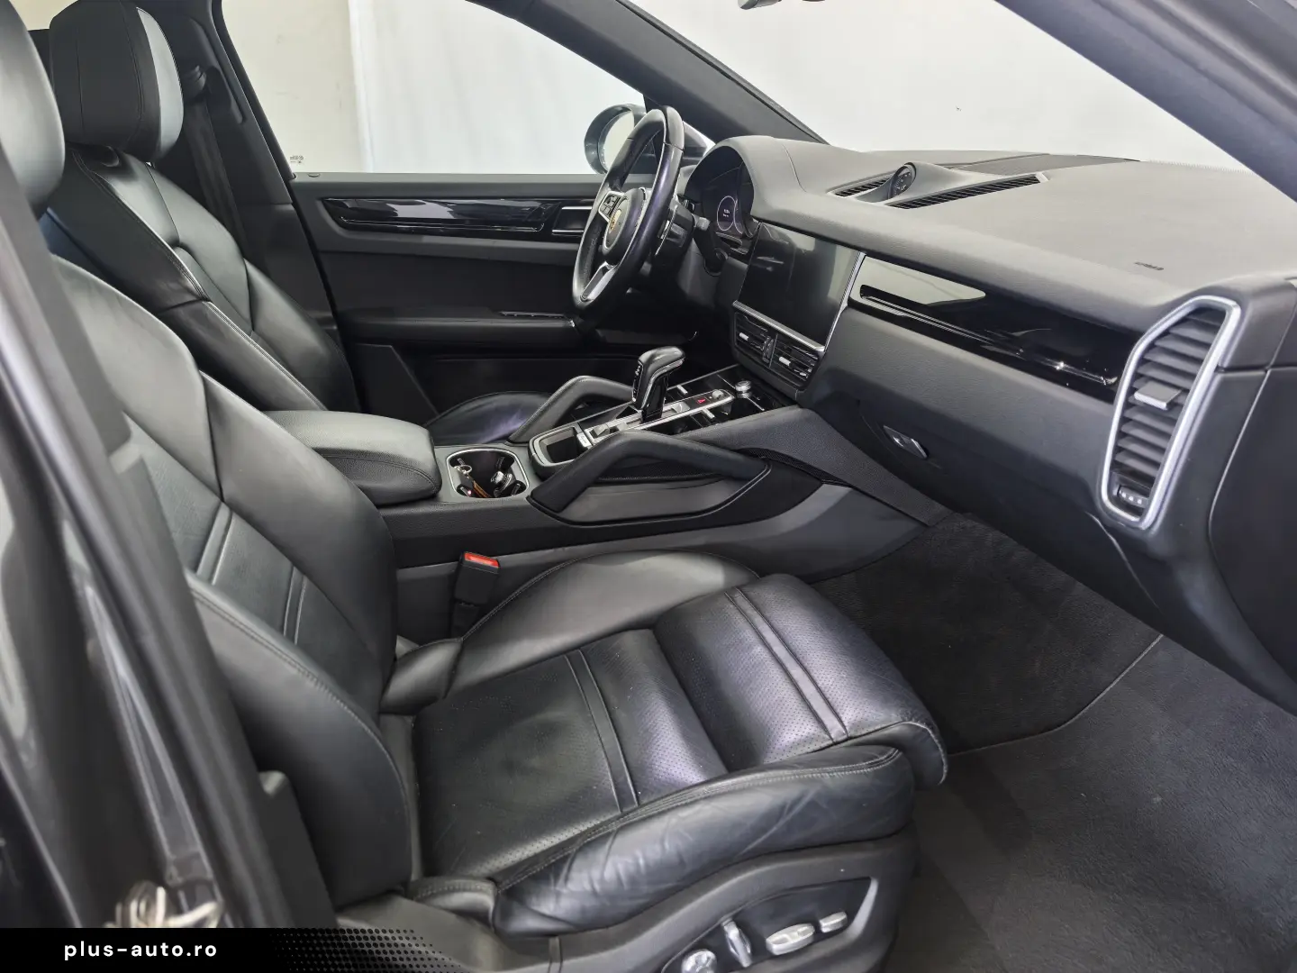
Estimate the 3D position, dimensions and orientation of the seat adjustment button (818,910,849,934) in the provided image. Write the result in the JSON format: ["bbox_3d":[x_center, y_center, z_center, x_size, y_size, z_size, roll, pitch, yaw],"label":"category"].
[{"bbox_3d":[0.189,0.441,1.028,0.031,0.012,0.014,-18,23,-8],"label":"seat adjustment button"}]

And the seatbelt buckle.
[{"bbox_3d":[-0.239,0.150,1.374,0.050,0.130,0.030,8,18,-18],"label":"seatbelt buckle"}]

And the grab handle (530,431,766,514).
[{"bbox_3d":[0.000,-0.020,1.353,0.315,0.107,0.055,-4,21,-14],"label":"grab handle"}]

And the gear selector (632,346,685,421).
[{"bbox_3d":[0.016,-0.145,1.475,0.072,0.107,0.052,-4,21,-14],"label":"gear selector"}]

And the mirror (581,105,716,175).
[{"bbox_3d":[-0.009,-0.772,2.296,0.190,0.175,0.250,-8,22,-23],"label":"mirror"}]

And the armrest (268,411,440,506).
[{"bbox_3d":[-0.451,-0.039,1.389,0.320,0.070,0.235,-2,20,-14],"label":"armrest"}]

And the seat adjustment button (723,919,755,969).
[{"bbox_3d":[0.089,0.453,1.005,0.015,0.054,0.018,-23,24,-6],"label":"seat adjustment button"}]

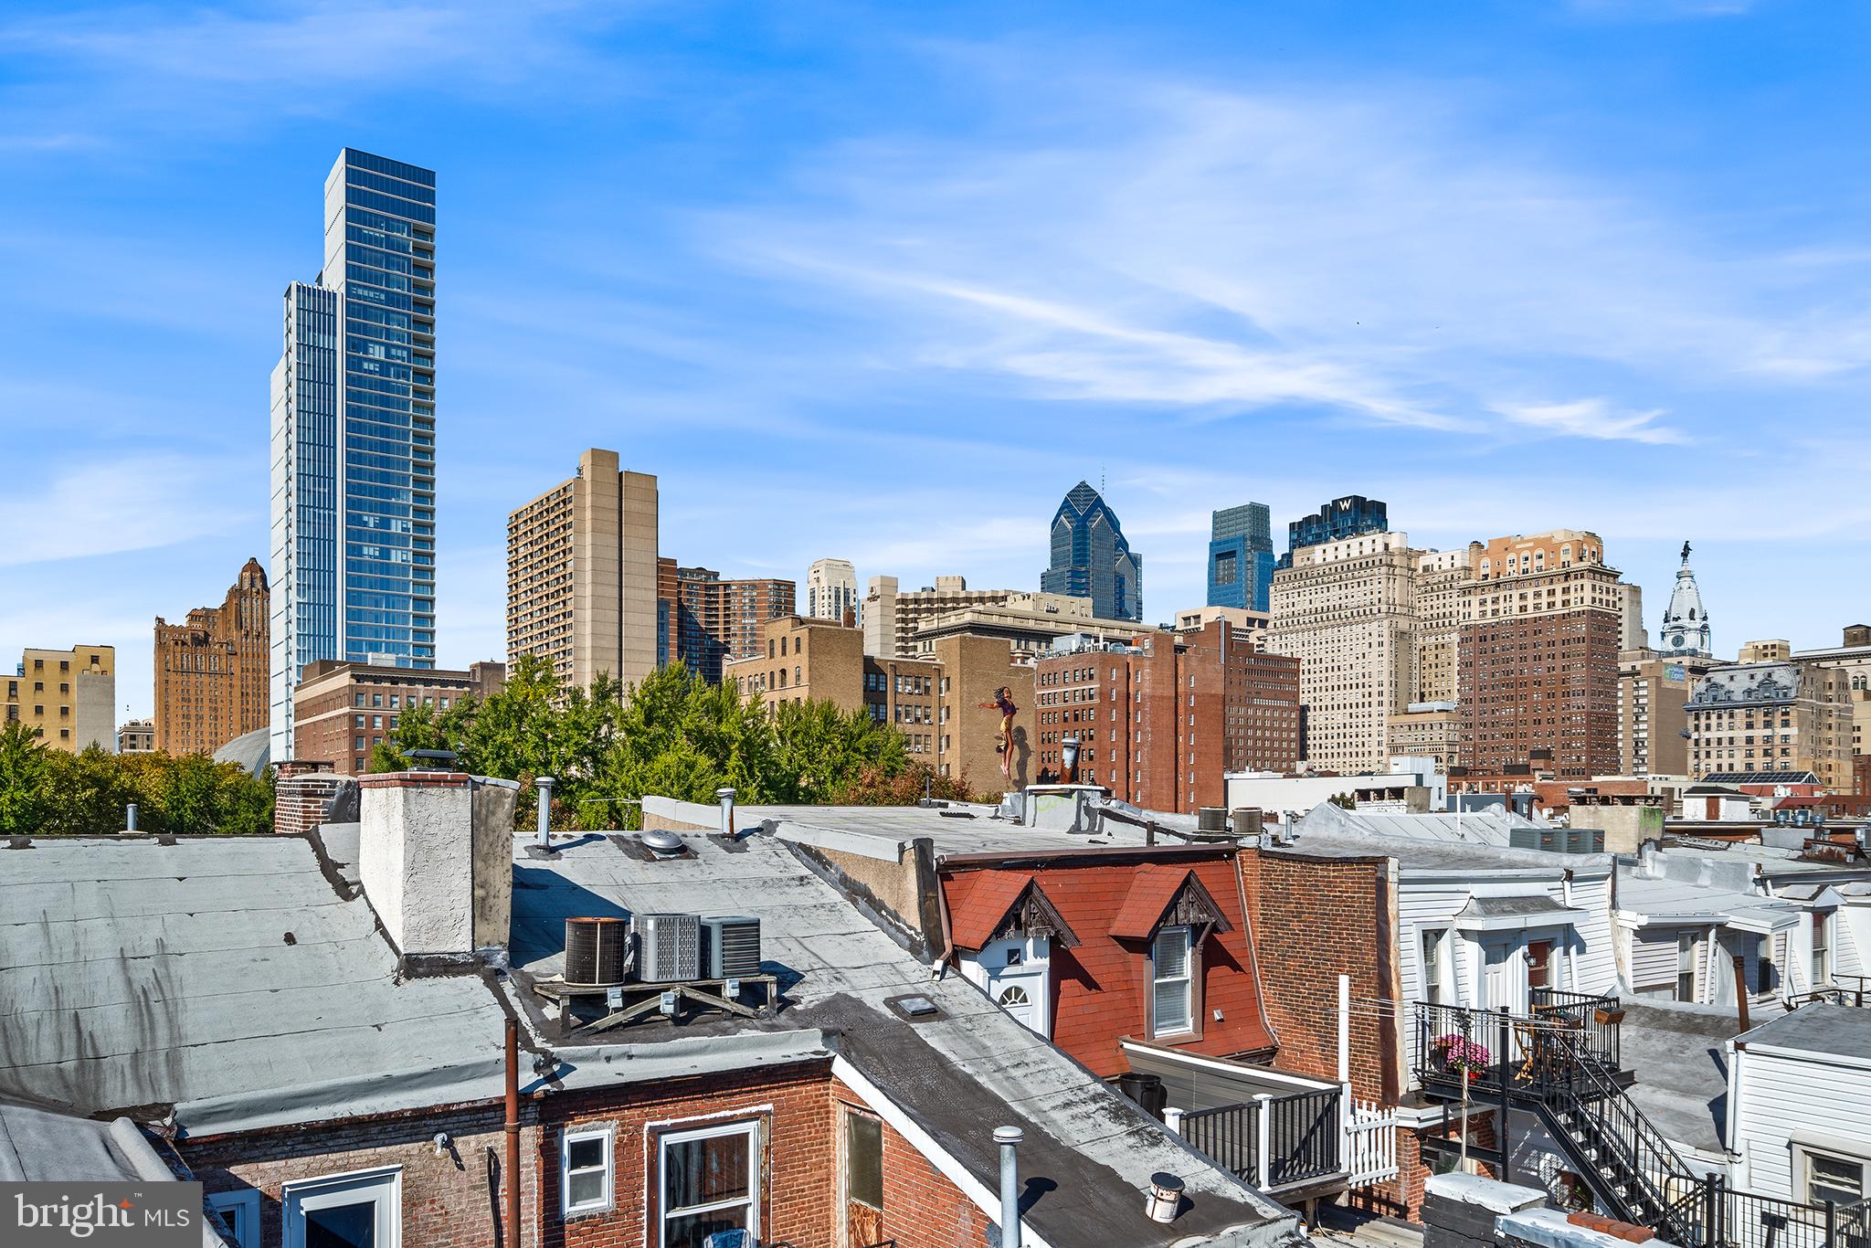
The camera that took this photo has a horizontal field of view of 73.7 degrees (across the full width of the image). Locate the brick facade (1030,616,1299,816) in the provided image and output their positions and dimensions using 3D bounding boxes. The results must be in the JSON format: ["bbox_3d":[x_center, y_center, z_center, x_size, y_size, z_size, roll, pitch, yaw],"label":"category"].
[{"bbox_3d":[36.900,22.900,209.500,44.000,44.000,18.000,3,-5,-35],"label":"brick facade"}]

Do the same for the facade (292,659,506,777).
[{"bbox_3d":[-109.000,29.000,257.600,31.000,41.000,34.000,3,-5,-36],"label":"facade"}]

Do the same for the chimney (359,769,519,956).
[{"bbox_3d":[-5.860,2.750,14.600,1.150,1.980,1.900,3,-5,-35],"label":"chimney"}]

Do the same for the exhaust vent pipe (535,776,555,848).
[{"bbox_3d":[-5.570,2.680,17.800,0.270,1.030,0.270,3,-5,-36],"label":"exhaust vent pipe"}]

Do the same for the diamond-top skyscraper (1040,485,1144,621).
[{"bbox_3d":[106.712,26.534,855.000,50.000,253.000,50.000,0,0,-34],"label":"diamond-top skyscraper"}]

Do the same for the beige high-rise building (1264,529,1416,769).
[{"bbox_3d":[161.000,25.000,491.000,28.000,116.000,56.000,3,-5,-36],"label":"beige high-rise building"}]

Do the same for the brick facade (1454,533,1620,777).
[{"bbox_3d":[161.000,21.400,334.600,17.000,86.000,36.000,3,-5,-35],"label":"brick facade"}]

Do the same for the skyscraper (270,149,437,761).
[{"bbox_3d":[-140.800,-21.900,300.000,28.000,162.000,46.000,3,-5,-35],"label":"skyscraper"}]

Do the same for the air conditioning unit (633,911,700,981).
[{"bbox_3d":[-2.978,3.593,13.850,0.590,0.700,0.590,0,0,-34],"label":"air conditioning unit"}]

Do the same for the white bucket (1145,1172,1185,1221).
[{"bbox_3d":[2.078,5.200,11.300,0.310,0.355,0.310,8,11,-2],"label":"white bucket"}]

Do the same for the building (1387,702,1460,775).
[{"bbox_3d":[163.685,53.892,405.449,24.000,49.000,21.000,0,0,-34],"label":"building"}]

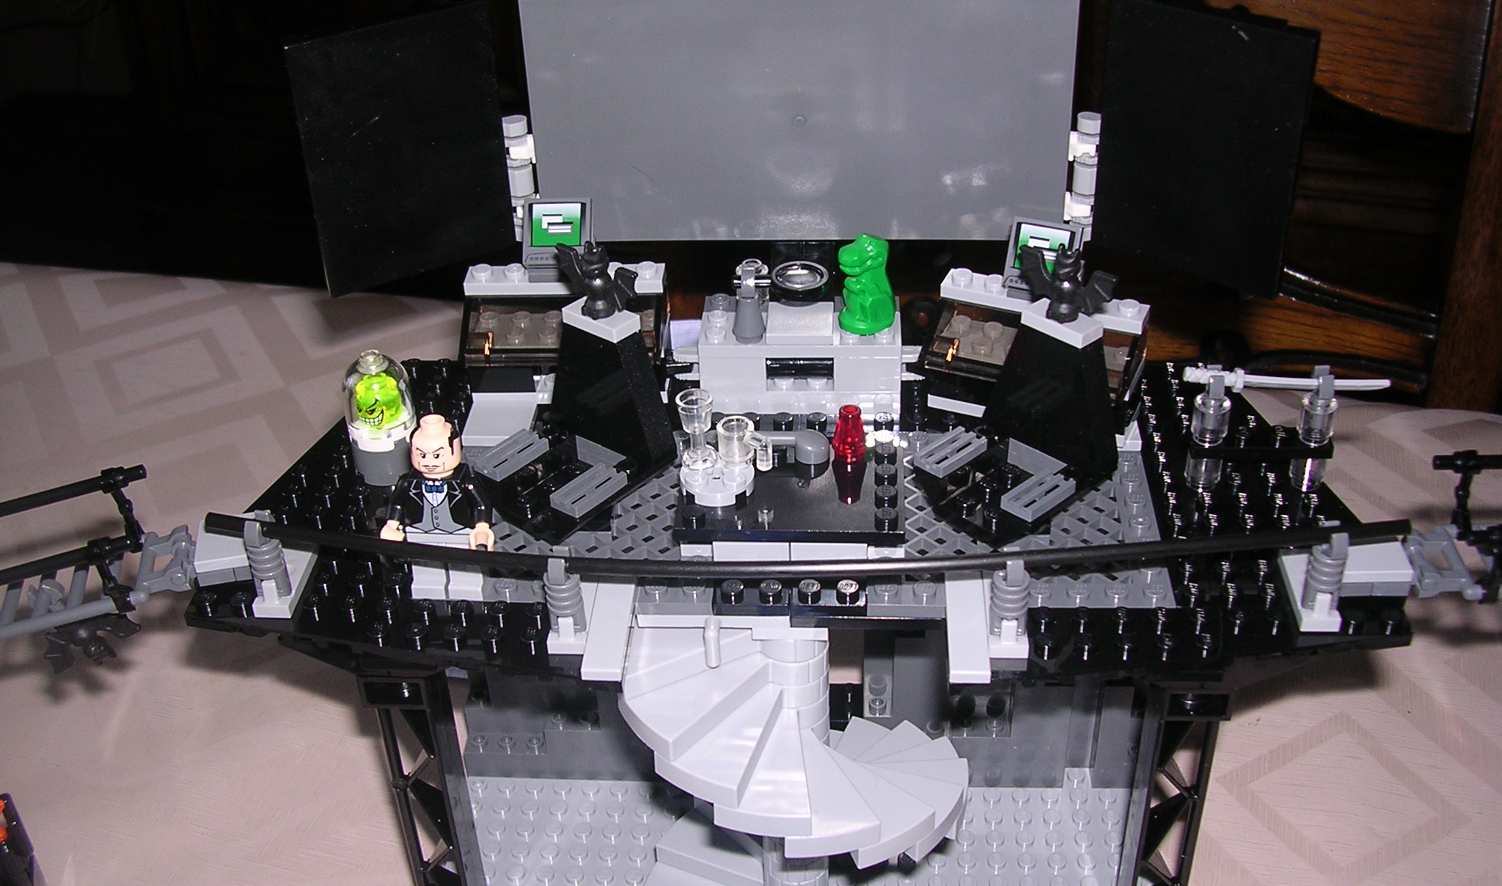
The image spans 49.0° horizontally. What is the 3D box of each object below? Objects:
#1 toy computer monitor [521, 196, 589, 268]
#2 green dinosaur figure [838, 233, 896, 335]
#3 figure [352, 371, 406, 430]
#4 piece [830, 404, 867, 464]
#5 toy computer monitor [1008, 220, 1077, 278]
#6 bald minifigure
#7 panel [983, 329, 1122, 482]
[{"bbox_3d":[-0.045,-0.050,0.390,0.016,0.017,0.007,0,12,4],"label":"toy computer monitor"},{"bbox_3d":[0.027,-0.039,0.389,0.013,0.025,0.012,-24,39,-29],"label":"green dinosaur figure"},{"bbox_3d":[-0.085,-0.009,0.376,0.011,0.011,0.011,11,36,18],"label":"figure"},{"bbox_3d":[0.021,-0.002,0.361,0.008,0.012,0.008,0,34,4],"label":"piece"},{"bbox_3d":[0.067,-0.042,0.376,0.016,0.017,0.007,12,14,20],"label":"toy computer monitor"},{"bbox_3d":[-0.064,0.013,0.339,0.024,0.040,0.013,0,34,4],"label":"bald minifigure"},{"bbox_3d":[0.069,-0.012,0.369,0.008,0.029,0.032,-29,42,-34],"label":"panel"}]

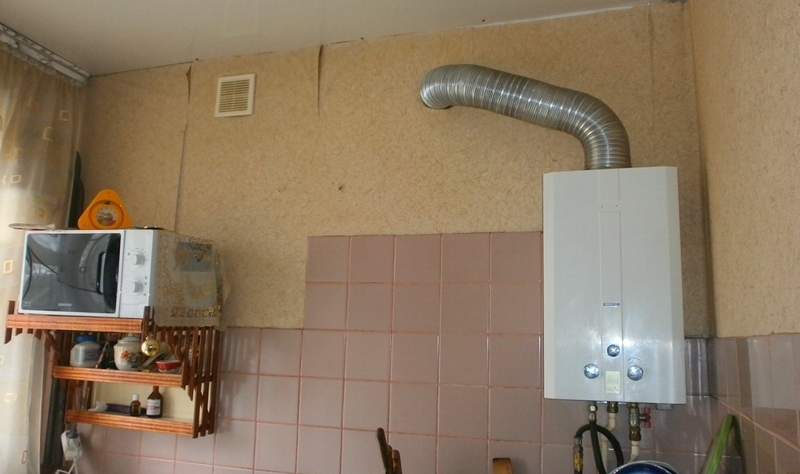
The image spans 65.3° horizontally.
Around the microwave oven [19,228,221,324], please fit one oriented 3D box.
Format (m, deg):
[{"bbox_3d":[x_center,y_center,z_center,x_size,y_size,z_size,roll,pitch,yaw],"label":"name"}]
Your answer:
[{"bbox_3d":[-0.924,0.137,2.071,0.490,0.274,0.330,-1,-9,17],"label":"microwave oven"}]

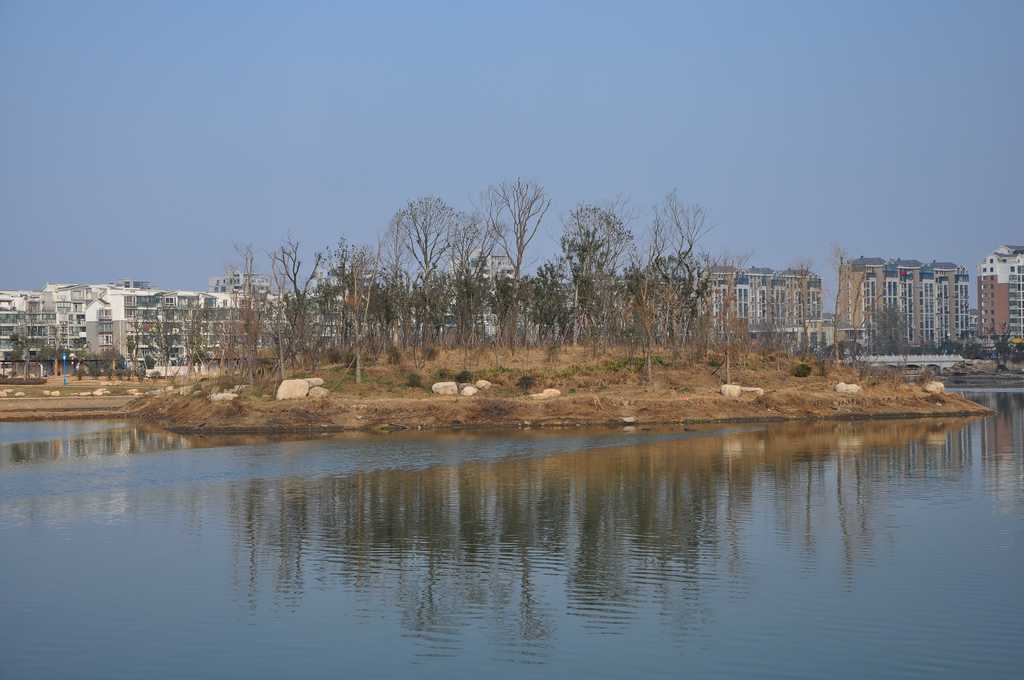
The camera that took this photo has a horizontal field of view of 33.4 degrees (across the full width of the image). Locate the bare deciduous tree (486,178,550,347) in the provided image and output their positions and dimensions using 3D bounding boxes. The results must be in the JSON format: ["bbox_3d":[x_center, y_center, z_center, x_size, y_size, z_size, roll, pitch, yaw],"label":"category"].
[{"bbox_3d":[0.410,-4.880,108.000,4.060,10.770,4.060,-1,-1,0],"label":"bare deciduous tree"}]

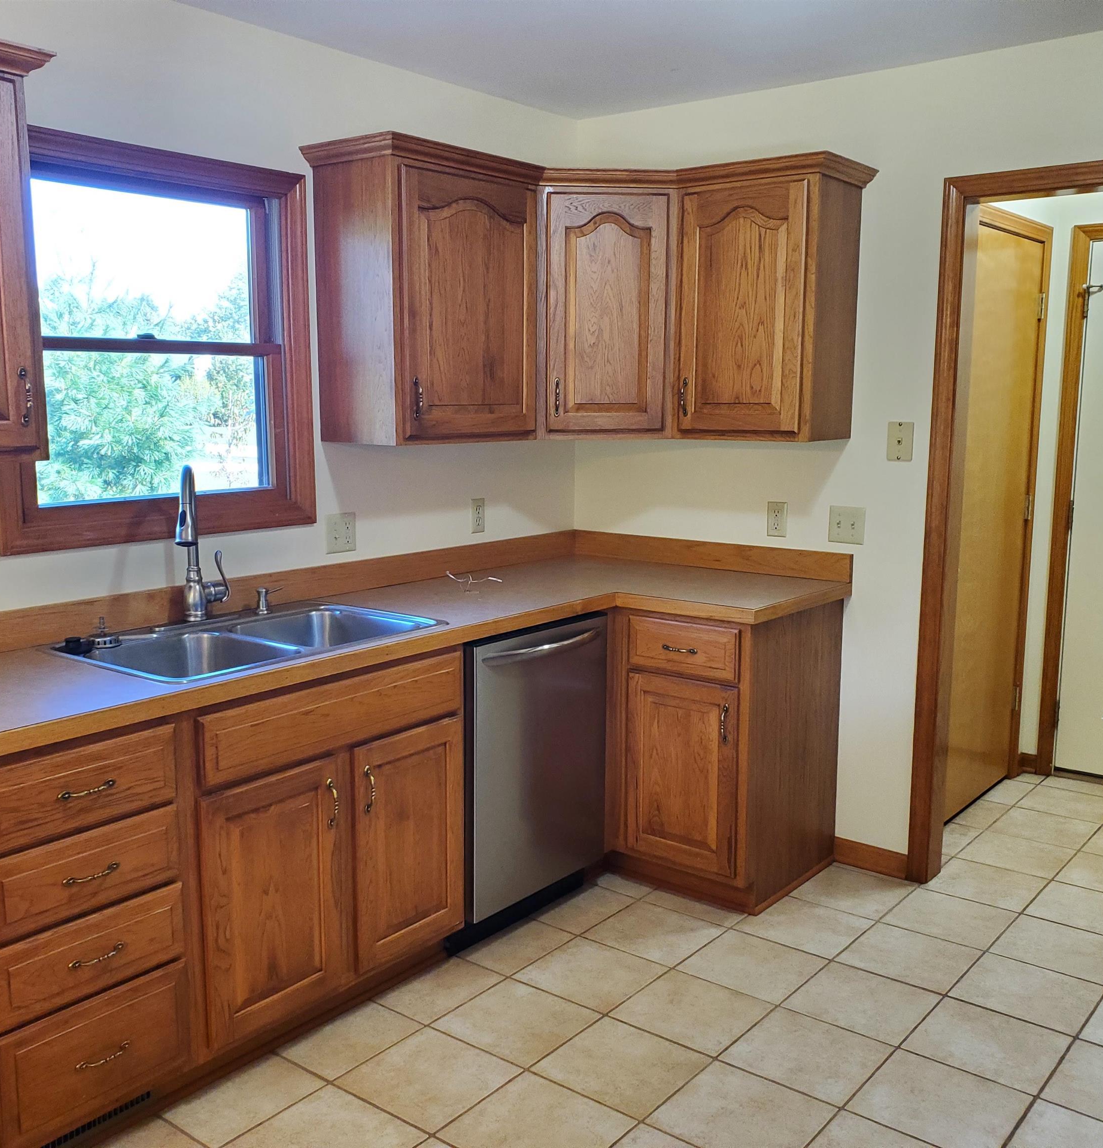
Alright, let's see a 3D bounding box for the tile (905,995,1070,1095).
[{"bbox_3d":[1.008,1.087,2.656,0.295,0.010,0.295,6,10,38],"label":"tile"}]

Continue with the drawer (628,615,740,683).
[{"bbox_3d":[0.496,0.189,3.385,0.363,0.153,0.460,6,10,38],"label":"drawer"}]

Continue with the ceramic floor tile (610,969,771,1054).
[{"bbox_3d":[0.344,1.068,2.798,0.295,0.010,0.295,6,10,38],"label":"ceramic floor tile"}]

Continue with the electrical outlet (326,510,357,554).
[{"bbox_3d":[-0.622,-0.120,3.410,0.012,0.115,0.113,6,10,38],"label":"electrical outlet"}]

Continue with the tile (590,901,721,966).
[{"bbox_3d":[0.292,1.022,3.259,0.304,0.010,0.298,6,10,38],"label":"tile"}]

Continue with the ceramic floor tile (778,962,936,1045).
[{"bbox_3d":[0.780,1.073,2.879,0.304,0.010,0.298,6,10,38],"label":"ceramic floor tile"}]

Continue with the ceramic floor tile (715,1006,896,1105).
[{"bbox_3d":[0.590,1.107,2.646,0.304,0.010,0.298,6,10,38],"label":"ceramic floor tile"}]

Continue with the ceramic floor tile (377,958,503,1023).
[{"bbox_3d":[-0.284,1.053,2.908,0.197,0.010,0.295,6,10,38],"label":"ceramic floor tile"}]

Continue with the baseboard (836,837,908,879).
[{"bbox_3d":[1.024,0.910,3.688,0.244,0.081,0.014,6,10,38],"label":"baseboard"}]

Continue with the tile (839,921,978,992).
[{"bbox_3d":[0.970,1.039,3.111,0.304,0.010,0.298,6,10,38],"label":"tile"}]

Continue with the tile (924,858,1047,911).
[{"bbox_3d":[1.349,0.968,3.571,0.303,0.010,0.297,6,11,39],"label":"tile"}]

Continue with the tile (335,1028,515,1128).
[{"bbox_3d":[-0.272,1.125,2.564,0.303,0.010,0.297,6,11,39],"label":"tile"}]

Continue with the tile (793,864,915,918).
[{"bbox_3d":[0.923,0.977,3.528,0.293,0.010,0.297,6,11,39],"label":"tile"}]

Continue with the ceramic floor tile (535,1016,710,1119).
[{"bbox_3d":[0.159,1.117,2.605,0.303,0.010,0.297,6,11,39],"label":"ceramic floor tile"}]

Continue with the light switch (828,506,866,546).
[{"bbox_3d":[0.908,-0.149,3.542,0.117,0.114,0.016,6,10,38],"label":"light switch"}]

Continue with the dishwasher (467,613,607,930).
[{"bbox_3d":[-0.250,0.510,3.385,0.610,0.775,0.600,6,10,38],"label":"dishwasher"}]

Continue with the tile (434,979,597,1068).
[{"bbox_3d":[-0.083,1.090,2.796,0.303,0.010,0.297,6,11,39],"label":"tile"}]

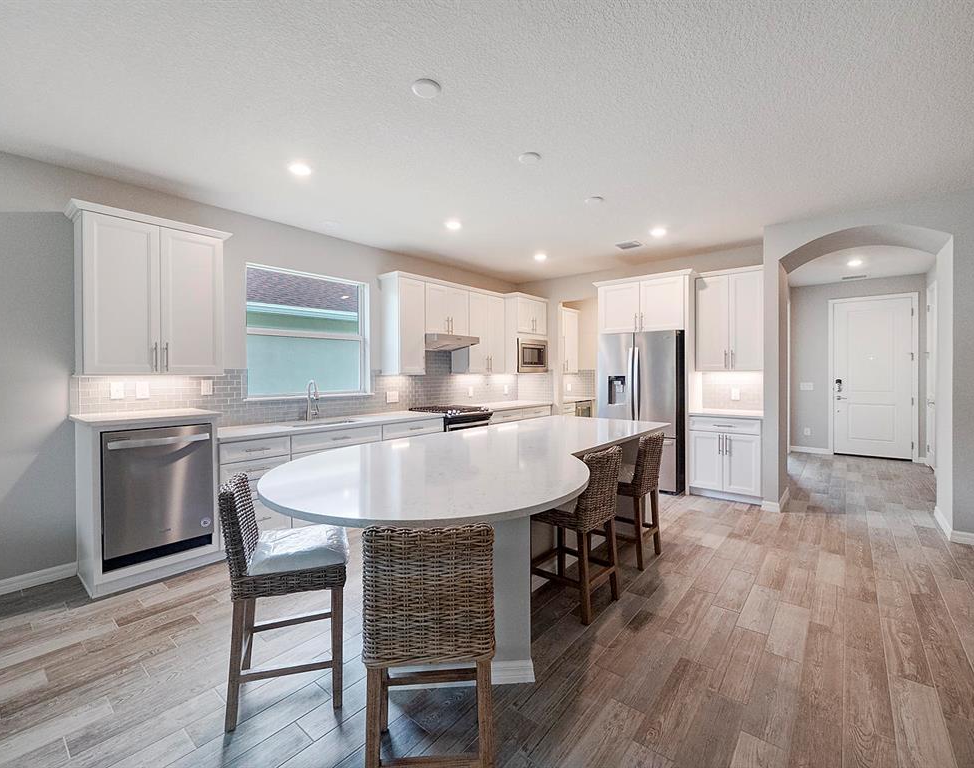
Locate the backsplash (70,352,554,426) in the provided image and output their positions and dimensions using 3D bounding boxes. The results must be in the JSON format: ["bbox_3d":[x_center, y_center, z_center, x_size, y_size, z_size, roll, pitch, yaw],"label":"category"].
[{"bbox_3d":[-0.931,-0.034,4.620,0.650,0.760,5.225,1,2,40],"label":"backsplash"}]

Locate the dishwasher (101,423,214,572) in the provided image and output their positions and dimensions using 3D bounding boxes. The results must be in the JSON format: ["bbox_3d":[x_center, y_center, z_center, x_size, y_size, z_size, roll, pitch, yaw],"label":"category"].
[{"bbox_3d":[-2.377,0.721,2.946,0.601,0.871,0.601,0,1,41],"label":"dishwasher"}]

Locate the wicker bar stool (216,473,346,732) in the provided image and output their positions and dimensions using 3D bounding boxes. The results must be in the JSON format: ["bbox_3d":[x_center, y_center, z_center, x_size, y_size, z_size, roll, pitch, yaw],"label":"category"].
[{"bbox_3d":[-0.839,0.863,1.802,0.480,0.930,0.425,-1,1,-16],"label":"wicker bar stool"}]

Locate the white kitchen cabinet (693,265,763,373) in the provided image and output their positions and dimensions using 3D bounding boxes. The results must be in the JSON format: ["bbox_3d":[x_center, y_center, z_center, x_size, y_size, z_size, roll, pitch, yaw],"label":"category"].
[{"bbox_3d":[2.824,-0.704,4.758,0.711,1.134,0.331,0,1,41],"label":"white kitchen cabinet"}]

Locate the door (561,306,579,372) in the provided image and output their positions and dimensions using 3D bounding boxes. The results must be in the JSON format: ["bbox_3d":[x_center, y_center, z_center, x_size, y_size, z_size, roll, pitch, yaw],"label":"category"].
[{"bbox_3d":[1.455,-0.739,7.215,0.050,1.090,0.520,0,1,41],"label":"door"}]

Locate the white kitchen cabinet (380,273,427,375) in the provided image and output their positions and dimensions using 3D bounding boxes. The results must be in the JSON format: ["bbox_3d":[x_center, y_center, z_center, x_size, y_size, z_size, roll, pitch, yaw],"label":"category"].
[{"bbox_3d":[-0.963,-0.662,4.782,0.380,1.110,0.417,1,2,40],"label":"white kitchen cabinet"}]

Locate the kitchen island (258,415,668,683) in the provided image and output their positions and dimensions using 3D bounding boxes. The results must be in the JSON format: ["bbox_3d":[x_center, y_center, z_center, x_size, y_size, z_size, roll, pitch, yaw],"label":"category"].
[{"bbox_3d":[0.250,0.842,2.779,1.813,0.915,3.250,0,1,41],"label":"kitchen island"}]

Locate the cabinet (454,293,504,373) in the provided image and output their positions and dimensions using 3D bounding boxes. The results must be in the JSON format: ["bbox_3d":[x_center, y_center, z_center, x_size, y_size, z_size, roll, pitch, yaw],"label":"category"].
[{"bbox_3d":[-0.101,-0.681,5.764,0.350,1.117,0.721,0,1,41],"label":"cabinet"}]

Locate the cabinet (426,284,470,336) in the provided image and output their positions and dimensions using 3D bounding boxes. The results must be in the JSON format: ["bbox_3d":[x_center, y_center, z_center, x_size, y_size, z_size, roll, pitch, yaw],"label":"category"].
[{"bbox_3d":[-0.595,-0.906,5.234,0.350,0.620,0.760,1,2,40],"label":"cabinet"}]

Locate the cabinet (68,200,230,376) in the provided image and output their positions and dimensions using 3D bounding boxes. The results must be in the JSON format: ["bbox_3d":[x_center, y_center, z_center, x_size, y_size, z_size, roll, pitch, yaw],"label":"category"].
[{"bbox_3d":[-2.434,-0.610,3.053,0.385,1.115,0.895,1,2,40],"label":"cabinet"}]

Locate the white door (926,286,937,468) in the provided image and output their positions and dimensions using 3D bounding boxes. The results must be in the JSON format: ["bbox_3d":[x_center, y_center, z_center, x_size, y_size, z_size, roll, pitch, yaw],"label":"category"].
[{"bbox_3d":[6.259,-0.058,5.809,0.060,2.504,0.861,0,1,41],"label":"white door"}]

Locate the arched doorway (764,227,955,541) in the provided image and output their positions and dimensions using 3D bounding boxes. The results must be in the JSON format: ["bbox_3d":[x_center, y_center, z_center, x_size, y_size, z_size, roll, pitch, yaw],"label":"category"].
[{"bbox_3d":[3.482,-0.065,3.969,1.222,2.629,0.736,0,1,41],"label":"arched doorway"}]

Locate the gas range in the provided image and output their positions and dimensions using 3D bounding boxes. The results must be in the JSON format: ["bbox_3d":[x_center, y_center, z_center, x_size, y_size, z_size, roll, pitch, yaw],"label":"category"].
[{"bbox_3d":[-0.435,0.803,5.138,0.661,0.931,0.766,0,1,41],"label":"gas range"}]

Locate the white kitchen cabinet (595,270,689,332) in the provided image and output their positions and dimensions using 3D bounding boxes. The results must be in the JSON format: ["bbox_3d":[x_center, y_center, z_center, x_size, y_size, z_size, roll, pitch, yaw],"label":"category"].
[{"bbox_3d":[2.045,-0.968,5.220,1.112,0.666,0.651,0,1,41],"label":"white kitchen cabinet"}]

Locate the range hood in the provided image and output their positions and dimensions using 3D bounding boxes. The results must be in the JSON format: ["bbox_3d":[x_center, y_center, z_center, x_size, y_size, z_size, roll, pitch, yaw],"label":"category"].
[{"bbox_3d":[-0.519,-0.512,5.182,0.540,0.155,0.760,1,2,40],"label":"range hood"}]

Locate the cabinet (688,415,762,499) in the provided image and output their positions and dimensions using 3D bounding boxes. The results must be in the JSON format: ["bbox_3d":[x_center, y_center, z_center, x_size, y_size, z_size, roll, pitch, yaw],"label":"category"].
[{"bbox_3d":[2.743,0.795,4.673,0.711,0.901,0.621,0,1,41],"label":"cabinet"}]

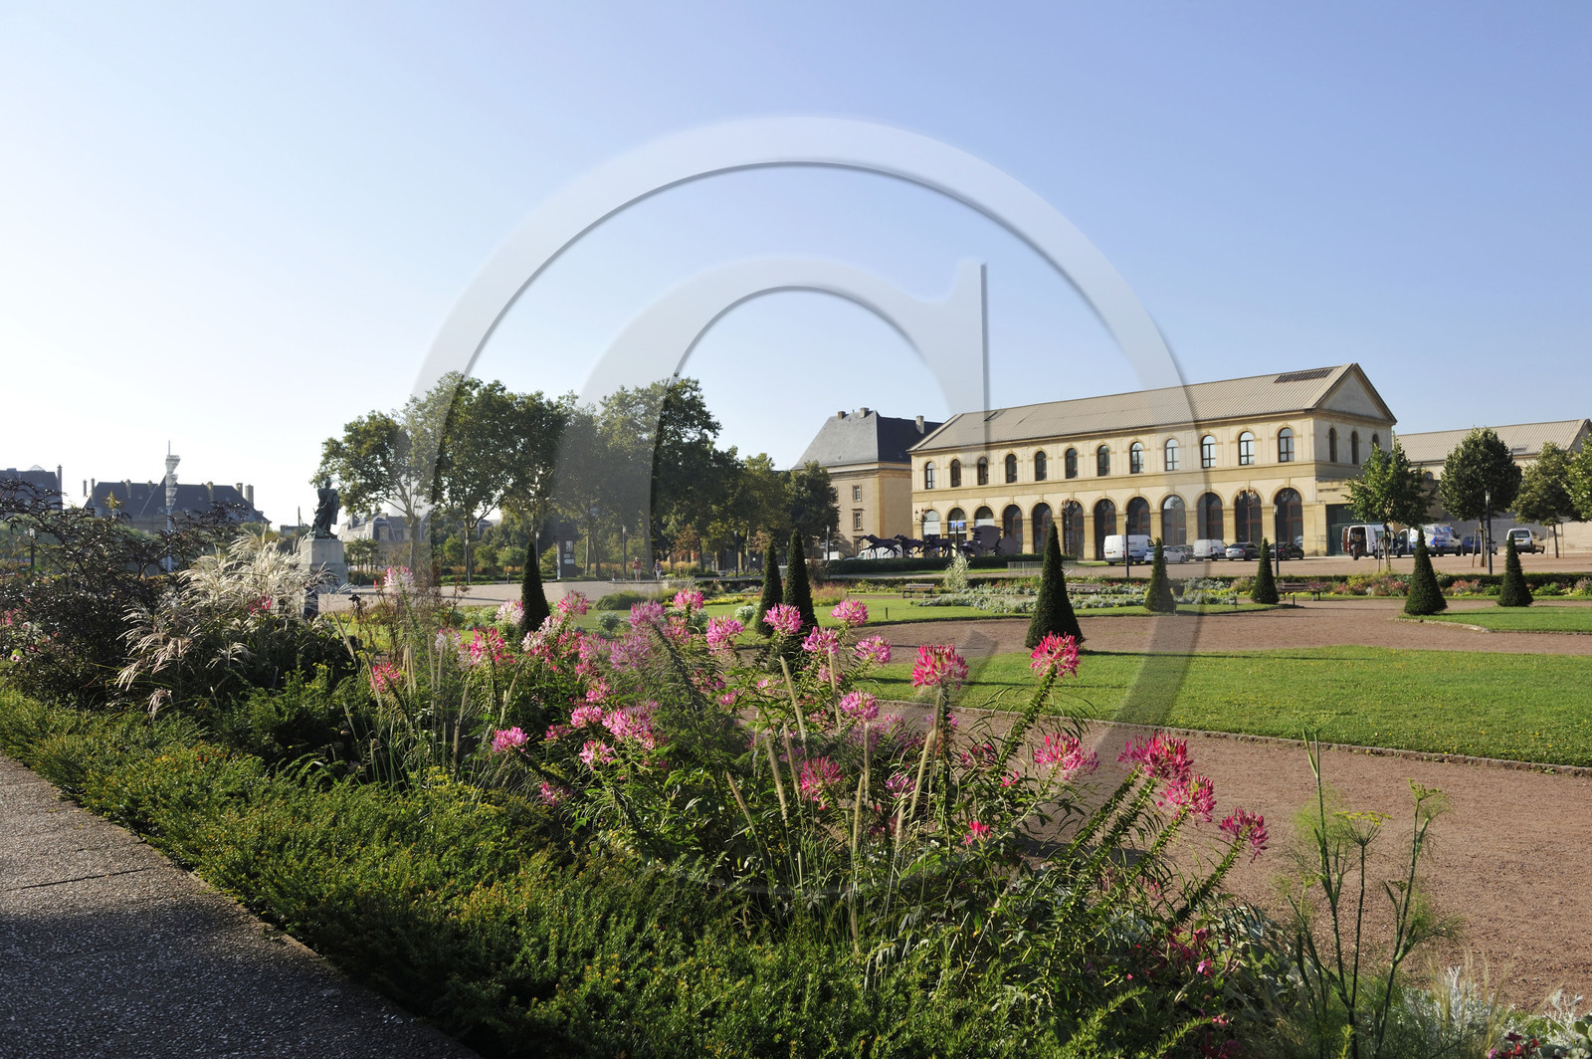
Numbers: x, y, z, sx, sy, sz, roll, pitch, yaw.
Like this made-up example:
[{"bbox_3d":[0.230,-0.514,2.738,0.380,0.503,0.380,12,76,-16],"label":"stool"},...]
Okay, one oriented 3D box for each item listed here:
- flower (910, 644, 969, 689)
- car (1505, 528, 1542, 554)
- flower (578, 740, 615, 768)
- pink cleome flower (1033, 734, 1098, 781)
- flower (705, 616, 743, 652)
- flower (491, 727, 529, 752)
[{"bbox_3d":[0.478,0.453,4.100,0.194,0.148,0.184,-1,-2,0],"label":"flower"},{"bbox_3d":[53.400,0.860,90.500,1.720,1.810,4.150,-2,-2,44],"label":"car"},{"bbox_3d":[-0.823,0.925,5.100,0.154,0.118,0.154,-1,-1,0],"label":"flower"},{"bbox_3d":[0.851,0.718,3.900,0.208,0.149,0.197,-1,-2,0],"label":"pink cleome flower"},{"bbox_3d":[-0.289,0.422,5.000,0.151,0.141,0.151,-1,-1,0],"label":"flower"},{"bbox_3d":[-1.272,0.932,5.500,0.171,0.116,0.163,-1,-2,0],"label":"flower"}]

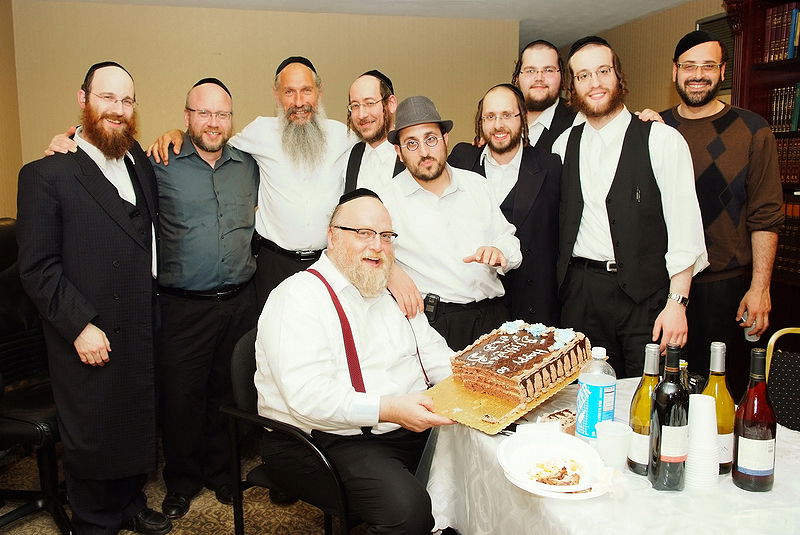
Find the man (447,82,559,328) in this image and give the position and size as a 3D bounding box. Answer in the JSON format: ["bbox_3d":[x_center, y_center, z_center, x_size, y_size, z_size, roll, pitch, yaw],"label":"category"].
[{"bbox_3d":[0.421,0.126,2.825,0.580,1.750,0.380,1,7,10],"label":"man"}]

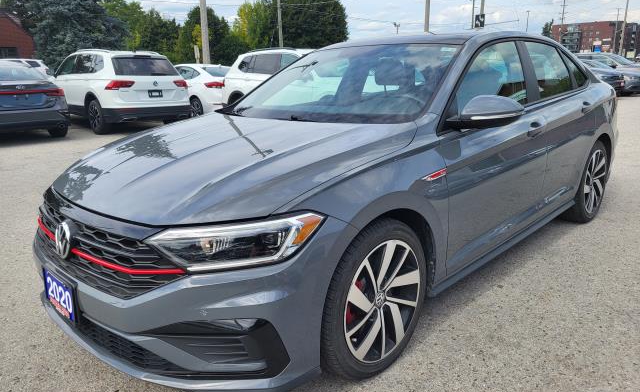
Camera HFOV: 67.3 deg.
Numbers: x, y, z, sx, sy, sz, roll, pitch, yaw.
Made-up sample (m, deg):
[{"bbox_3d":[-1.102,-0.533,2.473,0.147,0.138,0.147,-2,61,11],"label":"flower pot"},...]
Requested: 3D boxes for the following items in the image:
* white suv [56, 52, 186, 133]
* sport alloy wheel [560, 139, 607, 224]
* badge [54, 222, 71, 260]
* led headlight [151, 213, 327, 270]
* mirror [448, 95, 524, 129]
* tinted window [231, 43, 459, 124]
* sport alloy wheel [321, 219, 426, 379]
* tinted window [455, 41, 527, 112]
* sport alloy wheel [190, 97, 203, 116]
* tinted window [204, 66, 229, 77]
[{"bbox_3d":[-4.776,-2.484,11.134,1.840,1.680,4.700,-13,19,-40],"label":"white suv"},{"bbox_3d":[2.063,-0.124,3.793,0.225,0.655,0.660,13,20,43],"label":"sport alloy wheel"},{"bbox_3d":[-0.973,0.164,1.828,0.147,0.147,0.025,12,8,43],"label":"badge"},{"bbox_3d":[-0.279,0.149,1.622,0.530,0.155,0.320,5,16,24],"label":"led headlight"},{"bbox_3d":[0.769,-0.386,2.194,0.240,0.155,0.210,12,20,43],"label":"mirror"},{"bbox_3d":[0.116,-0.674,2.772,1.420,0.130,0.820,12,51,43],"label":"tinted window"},{"bbox_3d":[0.186,0.398,1.963,0.225,0.660,0.660,12,20,43],"label":"sport alloy wheel"},{"bbox_3d":[0.904,-0.644,2.553,0.970,0.409,0.090,-15,-4,-44],"label":"tinted window"},{"bbox_3d":[-2.975,-2.140,11.994,0.220,0.635,0.635,-12,18,-36],"label":"sport alloy wheel"},{"bbox_3d":[-2.323,-3.117,12.178,1.200,0.120,0.675,-11,43,-36],"label":"tinted window"}]

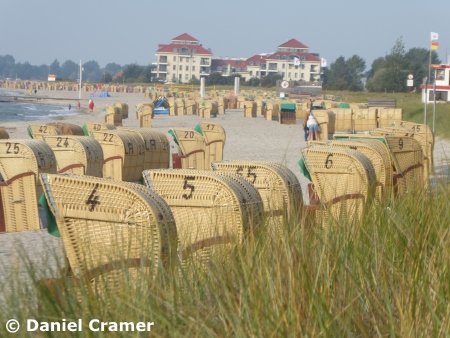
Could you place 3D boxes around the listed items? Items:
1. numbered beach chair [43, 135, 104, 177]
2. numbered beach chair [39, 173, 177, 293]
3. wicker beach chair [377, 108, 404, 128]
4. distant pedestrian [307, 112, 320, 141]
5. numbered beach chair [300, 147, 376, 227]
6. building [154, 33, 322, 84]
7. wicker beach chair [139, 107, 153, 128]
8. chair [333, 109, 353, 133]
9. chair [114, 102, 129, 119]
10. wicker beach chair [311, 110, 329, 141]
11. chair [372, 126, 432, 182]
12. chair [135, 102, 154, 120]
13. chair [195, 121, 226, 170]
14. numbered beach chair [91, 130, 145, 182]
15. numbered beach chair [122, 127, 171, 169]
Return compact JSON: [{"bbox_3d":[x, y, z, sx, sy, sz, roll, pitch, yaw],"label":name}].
[{"bbox_3d":[-3.274,0.061,52.000,1.020,1.520,1.180,1,2,13],"label":"numbered beach chair"},{"bbox_3d":[-0.881,0.851,18.500,0.950,1.580,1.200,2,2,4],"label":"numbered beach chair"},{"bbox_3d":[9.079,-2.507,132.000,1.180,1.570,0.950,0,2,-4],"label":"wicker beach chair"},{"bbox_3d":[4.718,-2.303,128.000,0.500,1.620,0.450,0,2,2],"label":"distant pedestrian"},{"bbox_3d":[1.517,0.530,31.700,0.900,1.600,1.200,2,2,9],"label":"numbered beach chair"},{"bbox_3d":[4.191,-35.377,792.000,55.000,17.000,25.000,1,2,0],"label":"building"},{"bbox_3d":[-5.744,-3.804,176.000,0.920,1.600,1.200,1,2,-4],"label":"wicker beach chair"},{"bbox_3d":[6.297,-2.407,129.000,1.200,1.600,0.920,1,2,-5],"label":"chair"},{"bbox_3d":[-10.101,-5.680,236.000,0.920,1.600,1.200,3,3,29],"label":"chair"},{"bbox_3d":[5.261,-2.314,128.000,0.920,1.580,1.180,1,2,22],"label":"wicker beach chair"},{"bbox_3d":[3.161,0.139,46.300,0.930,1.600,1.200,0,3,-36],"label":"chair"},{"bbox_3d":[-7.287,-5.230,220.000,1.000,1.530,1.200,2,3,36],"label":"chair"},{"bbox_3d":[-0.388,-0.693,76.500,0.920,1.570,1.180,0,2,3],"label":"chair"},{"bbox_3d":[-2.609,-0.153,59.500,0.920,1.550,1.180,1,2,22],"label":"numbered beach chair"},{"bbox_3d":[-2.108,-0.264,63.000,0.920,1.550,1.180,1,3,31],"label":"numbered beach chair"}]

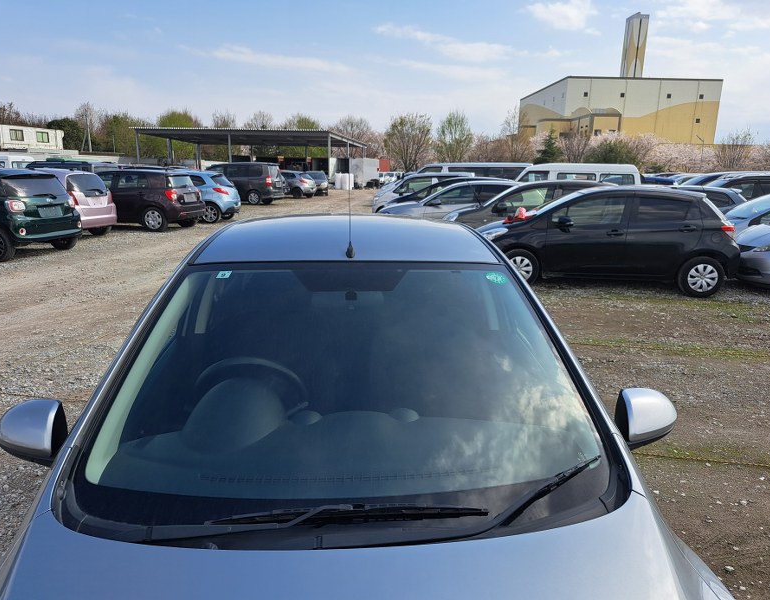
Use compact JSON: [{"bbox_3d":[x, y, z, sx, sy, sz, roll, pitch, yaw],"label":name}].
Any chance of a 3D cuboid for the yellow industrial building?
[{"bbox_3d":[86.194,-77.770,212.310,51.900,59.000,63.000,1,13,0],"label":"yellow industrial building"}]

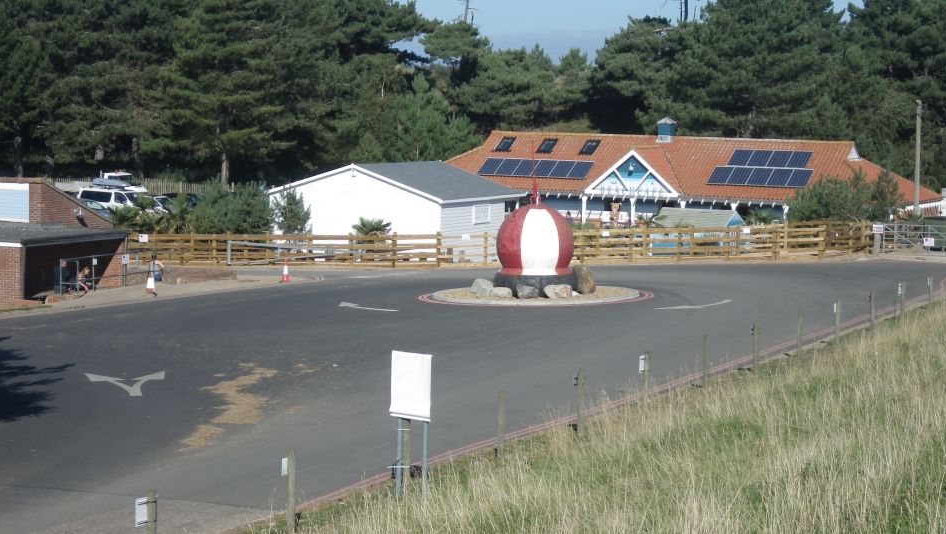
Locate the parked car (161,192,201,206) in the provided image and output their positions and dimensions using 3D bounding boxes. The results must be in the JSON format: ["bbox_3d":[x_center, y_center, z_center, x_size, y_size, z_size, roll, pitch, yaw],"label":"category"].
[{"bbox_3d":[-16.251,-3.488,110.000,4.300,1.500,1.780,5,5,40],"label":"parked car"}]

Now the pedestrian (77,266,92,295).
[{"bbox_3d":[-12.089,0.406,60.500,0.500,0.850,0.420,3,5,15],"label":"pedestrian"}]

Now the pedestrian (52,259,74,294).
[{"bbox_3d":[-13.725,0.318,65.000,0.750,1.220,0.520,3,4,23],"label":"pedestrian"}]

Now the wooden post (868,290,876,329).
[{"bbox_3d":[11.433,1.238,55.500,0.120,1.160,0.120,4,6,27],"label":"wooden post"}]

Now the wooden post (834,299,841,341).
[{"bbox_3d":[9.870,1.497,52.400,0.120,1.210,0.120,4,6,27],"label":"wooden post"}]

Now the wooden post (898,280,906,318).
[{"bbox_3d":[11.583,0.876,52.300,0.110,1.050,0.110,3,4,26],"label":"wooden post"}]

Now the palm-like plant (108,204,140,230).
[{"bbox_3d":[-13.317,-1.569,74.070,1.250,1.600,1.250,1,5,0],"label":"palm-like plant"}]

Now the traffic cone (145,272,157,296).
[{"bbox_3d":[-10.610,0.559,63.800,0.420,0.750,0.420,1,4,0],"label":"traffic cone"}]

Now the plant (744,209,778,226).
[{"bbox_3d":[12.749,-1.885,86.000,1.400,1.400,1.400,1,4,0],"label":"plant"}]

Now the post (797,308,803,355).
[{"bbox_3d":[8.367,1.697,49.500,0.120,1.120,0.120,4,6,27],"label":"post"}]

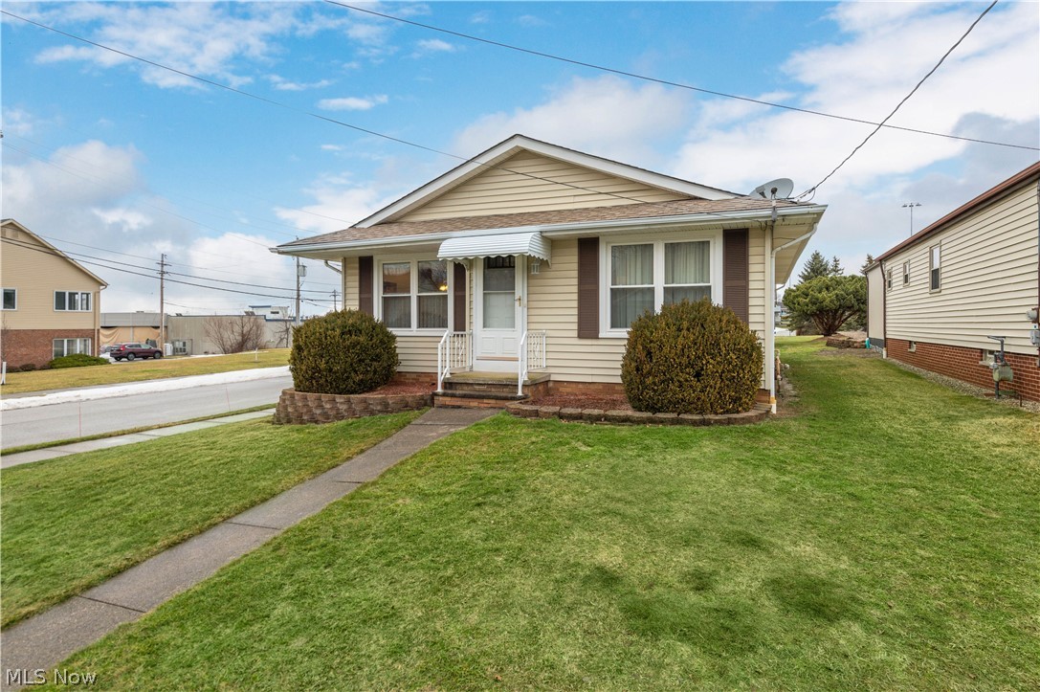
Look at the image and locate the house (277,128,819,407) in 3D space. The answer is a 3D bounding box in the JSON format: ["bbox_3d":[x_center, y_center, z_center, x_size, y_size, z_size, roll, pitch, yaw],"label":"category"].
[{"bbox_3d":[2.826,-1.607,16.758,10.100,4.650,16.200,1,3,24],"label":"house"}]

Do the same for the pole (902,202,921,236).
[{"bbox_3d":[40.672,-8.373,57.283,2.100,13.000,0.900,1,3,24],"label":"pole"}]

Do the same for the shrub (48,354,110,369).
[{"bbox_3d":[-28.149,1.020,35.000,1.900,0.900,3.000,1,3,24],"label":"shrub"}]

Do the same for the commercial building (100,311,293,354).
[{"bbox_3d":[-42.345,-1.894,75.665,16.000,4.540,23.000,1,3,24],"label":"commercial building"}]

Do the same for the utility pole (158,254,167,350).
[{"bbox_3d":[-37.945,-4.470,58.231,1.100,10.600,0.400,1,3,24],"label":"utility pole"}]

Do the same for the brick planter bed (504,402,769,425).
[{"bbox_3d":[1.581,0.998,8.338,4.000,0.250,1.400,1,3,24],"label":"brick planter bed"}]

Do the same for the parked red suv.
[{"bbox_3d":[-36.770,0.578,52.600,1.820,1.660,4.530,1,3,19],"label":"parked red suv"}]

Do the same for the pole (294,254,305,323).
[{"bbox_3d":[-20.598,-4.759,51.231,0.850,10.600,0.450,1,3,24],"label":"pole"}]

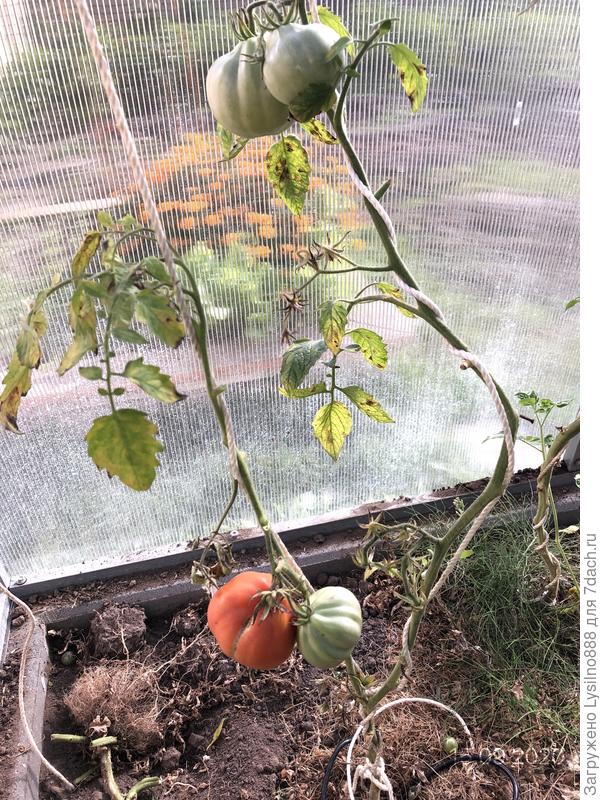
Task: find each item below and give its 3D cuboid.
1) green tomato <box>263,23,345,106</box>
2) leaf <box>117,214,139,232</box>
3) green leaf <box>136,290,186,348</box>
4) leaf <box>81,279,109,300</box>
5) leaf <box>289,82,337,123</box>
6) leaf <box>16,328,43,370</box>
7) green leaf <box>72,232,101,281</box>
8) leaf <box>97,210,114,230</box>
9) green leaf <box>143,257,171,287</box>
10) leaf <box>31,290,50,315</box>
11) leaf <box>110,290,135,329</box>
[{"bbox_3d":[0.003,-0.316,0.610,0.078,0.073,0.078,-1,38,1],"label":"green tomato"},{"bbox_3d":[-0.175,-0.179,0.655,0.022,0.017,0.013,0,15,-15],"label":"leaf"},{"bbox_3d":[-0.134,-0.077,0.615,0.036,0.064,0.015,-33,25,-6],"label":"green leaf"},{"bbox_3d":[-0.200,-0.108,0.630,0.029,0.018,0.014,19,3,-20],"label":"leaf"},{"bbox_3d":[0.011,-0.271,0.590,0.040,0.033,0.014,-42,17,18],"label":"leaf"},{"bbox_3d":[-0.259,-0.049,0.620,0.026,0.043,0.014,-9,35,-22],"label":"leaf"},{"bbox_3d":[-0.200,-0.135,0.605,0.018,0.053,0.015,24,27,-21],"label":"green leaf"},{"bbox_3d":[-0.197,-0.182,0.655,0.015,0.020,0.011,-14,18,-13],"label":"leaf"},{"bbox_3d":[-0.141,-0.127,0.640,0.028,0.028,0.015,0,11,-12],"label":"green leaf"},{"bbox_3d":[-0.251,-0.093,0.625,0.013,0.028,0.013,30,-4,-23],"label":"leaf"},{"bbox_3d":[-0.169,-0.086,0.615,0.024,0.040,0.014,0,34,-15],"label":"leaf"}]

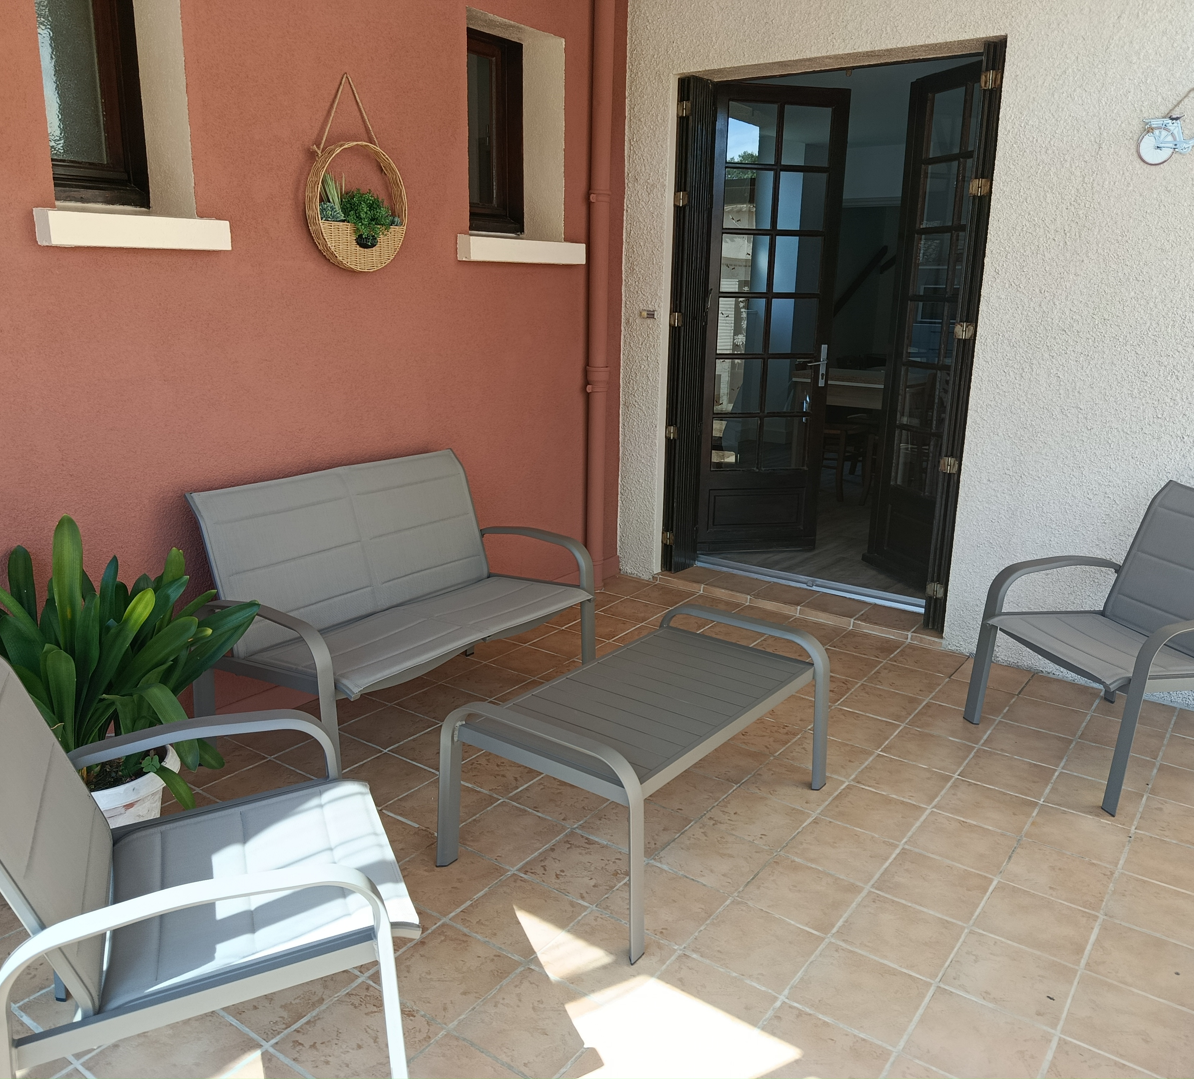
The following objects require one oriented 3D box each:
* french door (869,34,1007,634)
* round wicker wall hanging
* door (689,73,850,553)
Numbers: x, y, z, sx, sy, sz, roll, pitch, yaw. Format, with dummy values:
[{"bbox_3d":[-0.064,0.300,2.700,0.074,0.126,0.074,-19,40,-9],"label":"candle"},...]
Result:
[{"bbox_3d":[1.488,-0.888,4.460,0.060,2.258,0.706,-4,15,-17],"label":"french door"},{"bbox_3d":[-0.790,-1.214,3.327,0.076,0.615,0.411,11,17,34],"label":"round wicker wall hanging"},{"bbox_3d":[0.822,-1.025,4.957,0.685,2.258,0.055,-1,14,-7],"label":"door"}]

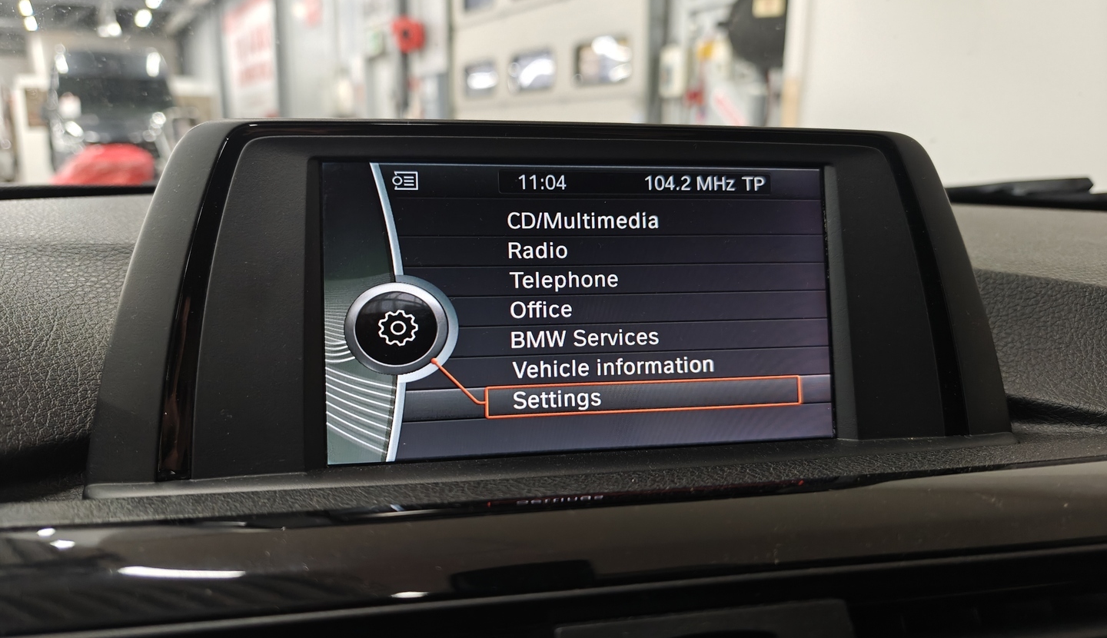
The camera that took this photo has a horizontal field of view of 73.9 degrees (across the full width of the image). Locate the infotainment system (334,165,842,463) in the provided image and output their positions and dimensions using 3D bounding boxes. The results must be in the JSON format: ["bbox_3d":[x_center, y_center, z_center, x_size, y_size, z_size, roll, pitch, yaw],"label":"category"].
[{"bbox_3d":[0.009,-0.003,0.212,0.144,0.080,0.013,-1,-2,-10],"label":"infotainment system"}]

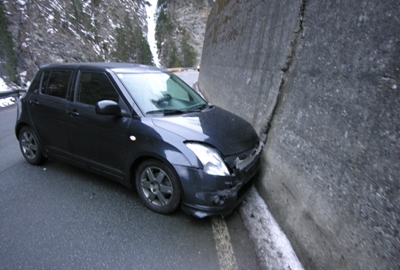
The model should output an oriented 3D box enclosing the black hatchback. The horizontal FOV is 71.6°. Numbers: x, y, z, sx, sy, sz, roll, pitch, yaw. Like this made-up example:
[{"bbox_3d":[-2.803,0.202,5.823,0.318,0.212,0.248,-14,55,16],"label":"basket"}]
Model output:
[{"bbox_3d":[-0.900,-0.210,3.900,3.650,1.490,1.700,10,14,31],"label":"black hatchback"}]

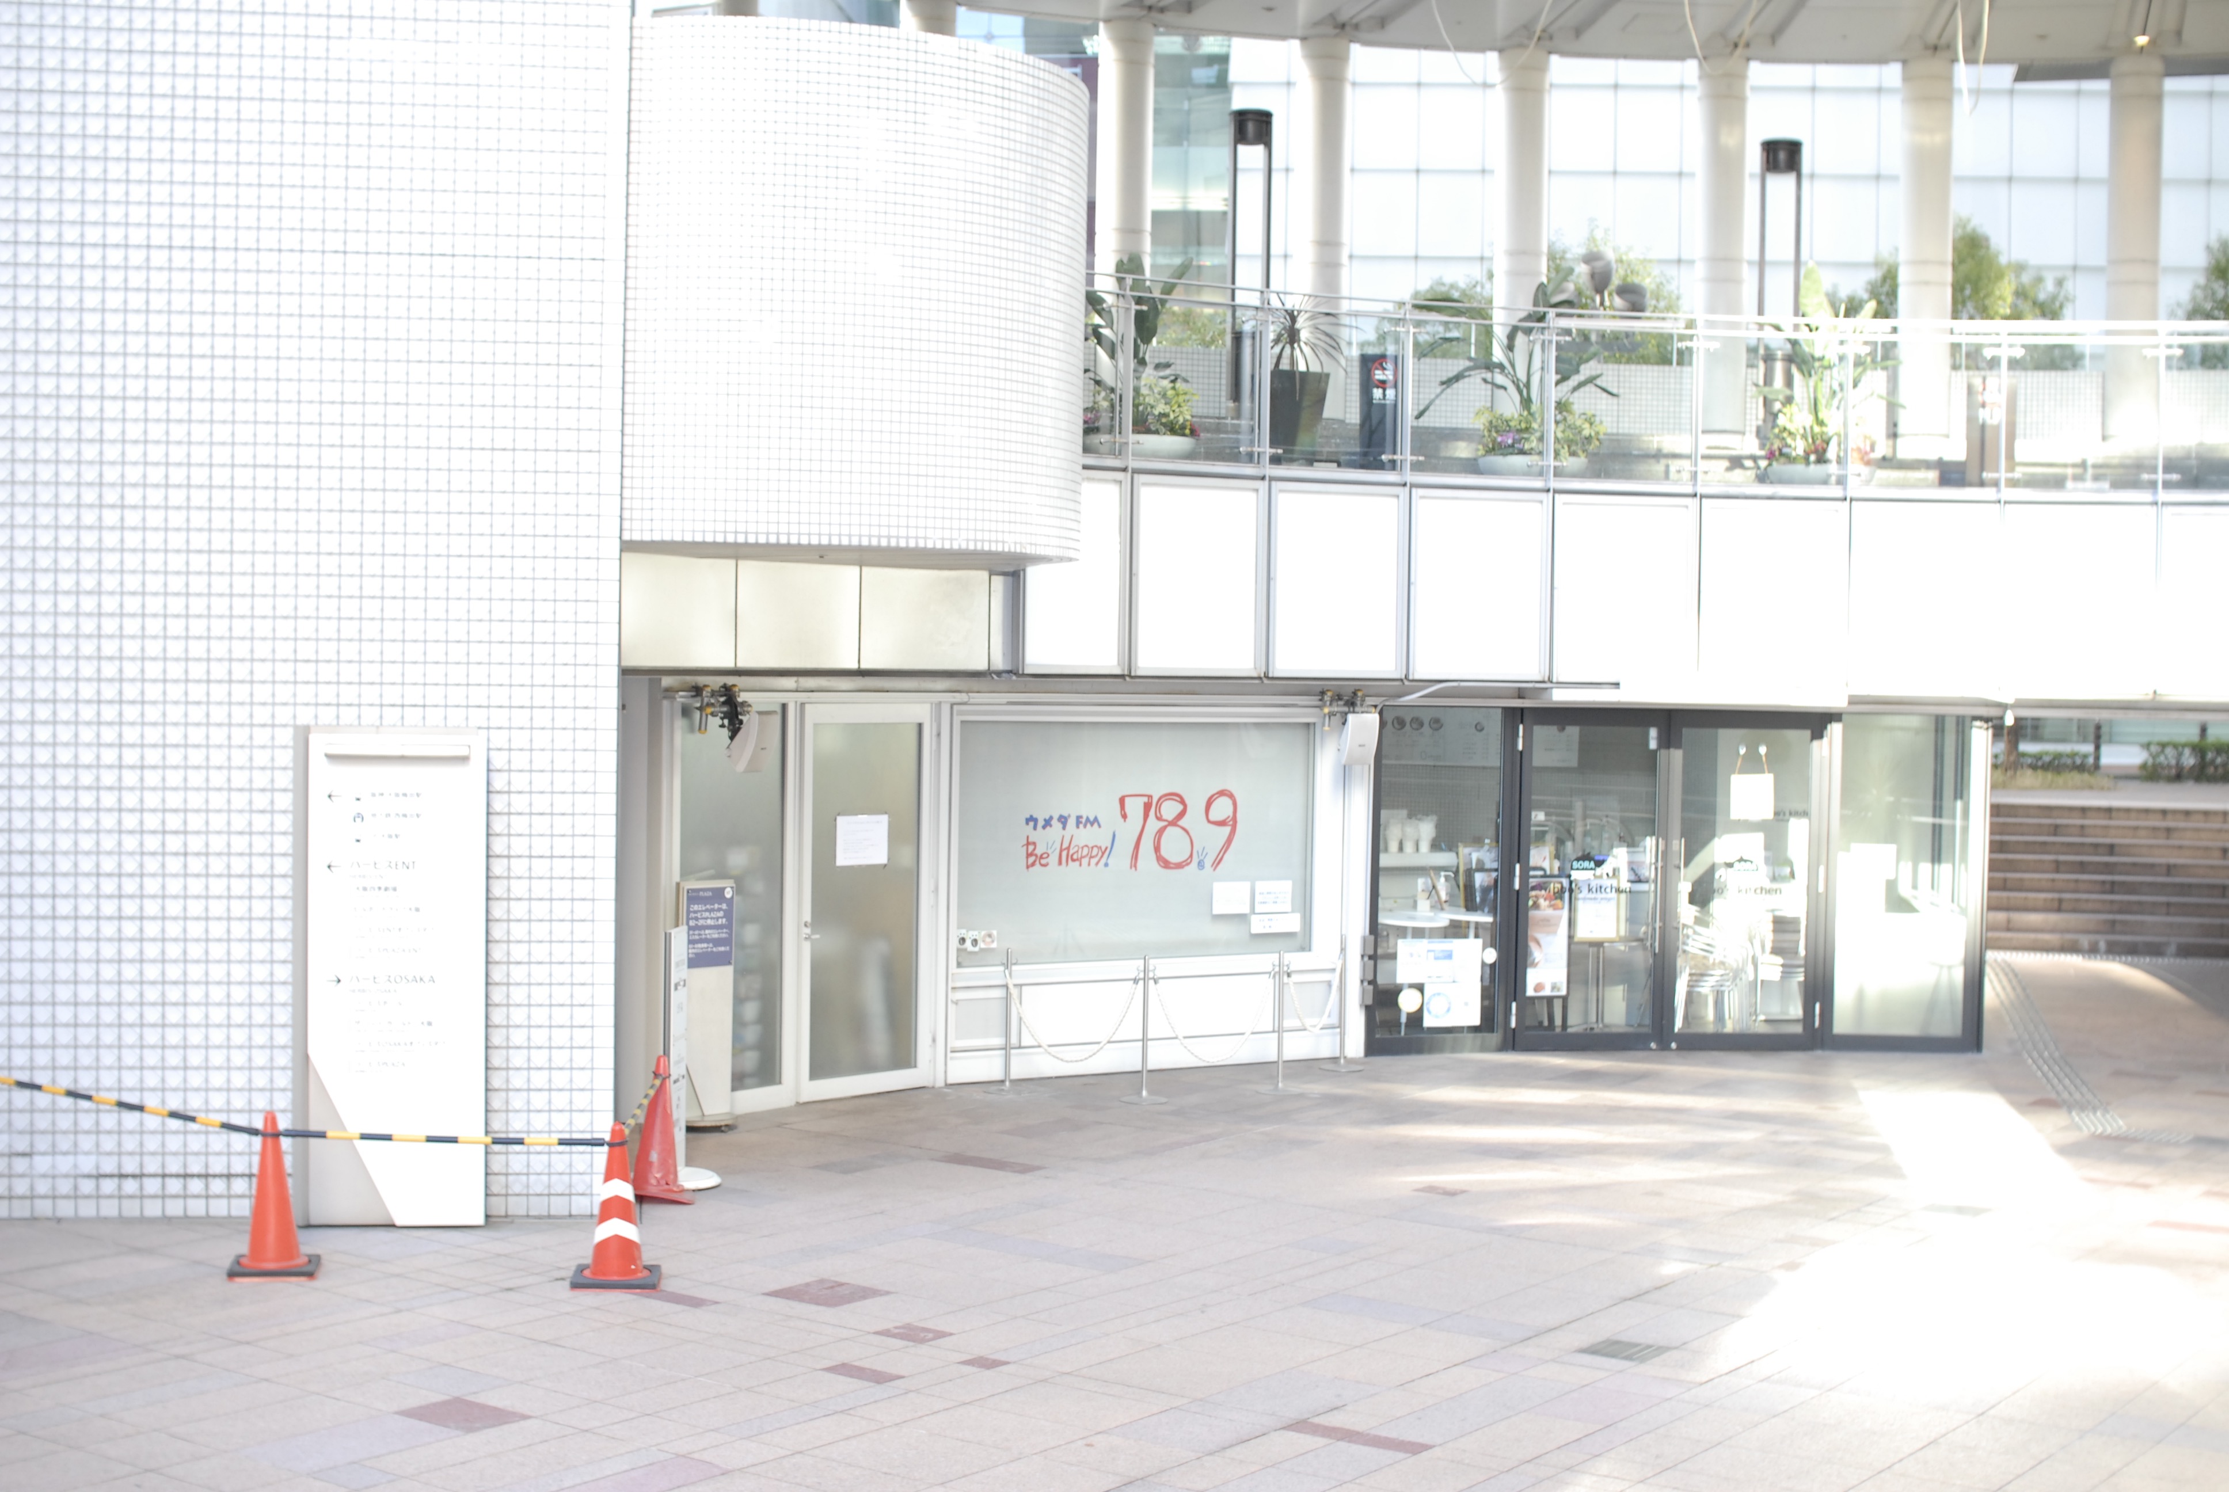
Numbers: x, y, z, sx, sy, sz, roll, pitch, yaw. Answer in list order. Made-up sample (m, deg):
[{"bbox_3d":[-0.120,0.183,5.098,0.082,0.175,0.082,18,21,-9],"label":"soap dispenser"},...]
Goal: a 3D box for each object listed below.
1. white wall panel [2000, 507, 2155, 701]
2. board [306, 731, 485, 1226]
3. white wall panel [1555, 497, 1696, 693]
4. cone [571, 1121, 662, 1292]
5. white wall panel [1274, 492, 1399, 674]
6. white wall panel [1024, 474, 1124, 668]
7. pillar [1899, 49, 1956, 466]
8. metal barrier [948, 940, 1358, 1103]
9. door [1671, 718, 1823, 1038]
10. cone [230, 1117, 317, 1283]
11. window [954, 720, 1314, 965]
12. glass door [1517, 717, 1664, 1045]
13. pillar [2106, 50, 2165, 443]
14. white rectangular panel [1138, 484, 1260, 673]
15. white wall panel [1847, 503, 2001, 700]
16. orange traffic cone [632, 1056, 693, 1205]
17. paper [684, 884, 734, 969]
[{"bbox_3d":[6.438,-0.958,18.663,0.944,1.290,0.060,1,2,15],"label":"white wall panel"},{"bbox_3d":[-3.286,1.060,12.823,0.808,2.278,0.160,1,2,-5],"label":"board"},{"bbox_3d":[3.352,-1.009,18.277,1.015,1.253,0.070,1,2,-11],"label":"white wall panel"},{"bbox_3d":[-2.117,1.940,11.850,0.385,0.685,0.385,1,2,-9],"label":"cone"},{"bbox_3d":[1.441,-1.067,18.211,0.875,1.189,0.060,0,2,-25],"label":"white wall panel"},{"bbox_3d":[-0.242,-1.029,16.757,0.728,1.179,0.070,0,2,-34],"label":"white wall panel"},{"bbox_3d":[6.921,-4.176,23.772,0.450,3.360,0.450,1,2,0],"label":"pillar"},{"bbox_3d":[0.565,1.682,17.295,2.660,0.860,0.922,0,2,-26],"label":"metal barrier"},{"bbox_3d":[4.371,0.945,19.239,1.084,2.310,0.070,1,2,-6],"label":"door"},{"bbox_3d":[-3.572,1.893,11.850,0.385,0.685,0.385,1,2,-11],"label":"cone"},{"bbox_3d":[0.172,0.617,17.795,2.586,1.530,0.080,0,2,-28],"label":"window"},{"bbox_3d":[3.266,0.930,19.118,1.077,2.314,0.070,1,2,-6],"label":"glass door"},{"bbox_3d":[8.555,-4.172,23.371,0.450,3.300,0.450,1,2,0],"label":"pillar"},{"bbox_3d":[0.524,-1.051,17.703,0.883,1.186,0.060,0,2,-33],"label":"white rectangular panel"},{"bbox_3d":[5.474,-0.978,18.866,0.976,1.324,0.060,1,2,7],"label":"white wall panel"},{"bbox_3d":[-2.222,1.848,13.605,0.370,0.690,0.370,0,2,-20],"label":"orange traffic cone"},{"bbox_3d":[-2.266,1.016,15.643,0.303,0.448,0.010,-1,3,-42],"label":"paper"}]

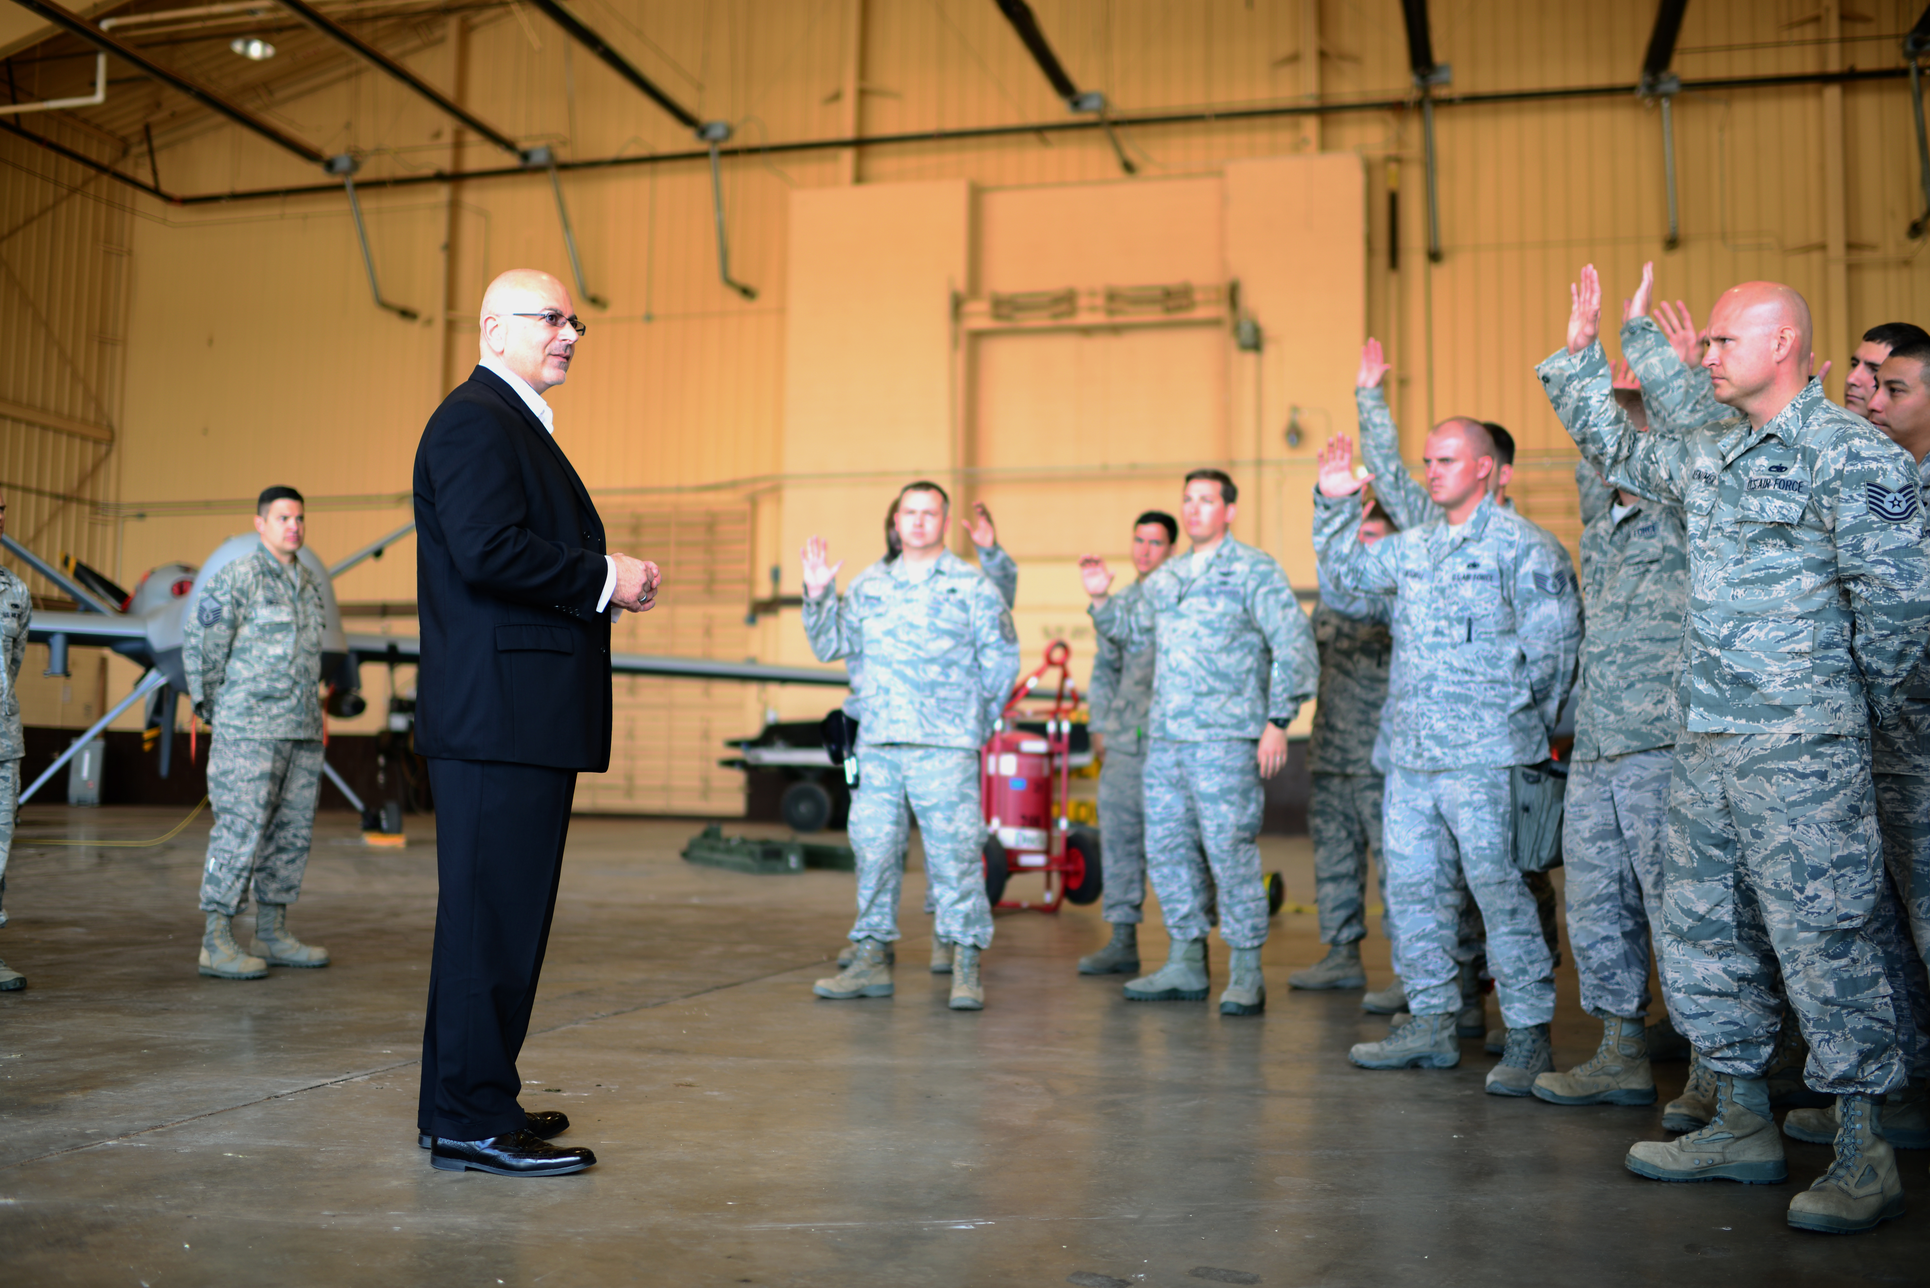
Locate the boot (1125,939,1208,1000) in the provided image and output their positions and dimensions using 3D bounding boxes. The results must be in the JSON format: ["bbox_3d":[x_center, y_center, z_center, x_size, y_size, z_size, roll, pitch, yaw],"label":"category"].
[{"bbox_3d":[0.712,1.135,6.652,0.300,0.240,0.115,2,-4,-10],"label":"boot"}]

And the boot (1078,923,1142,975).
[{"bbox_3d":[0.582,1.197,7.563,0.275,0.235,0.110,4,-5,-42],"label":"boot"}]

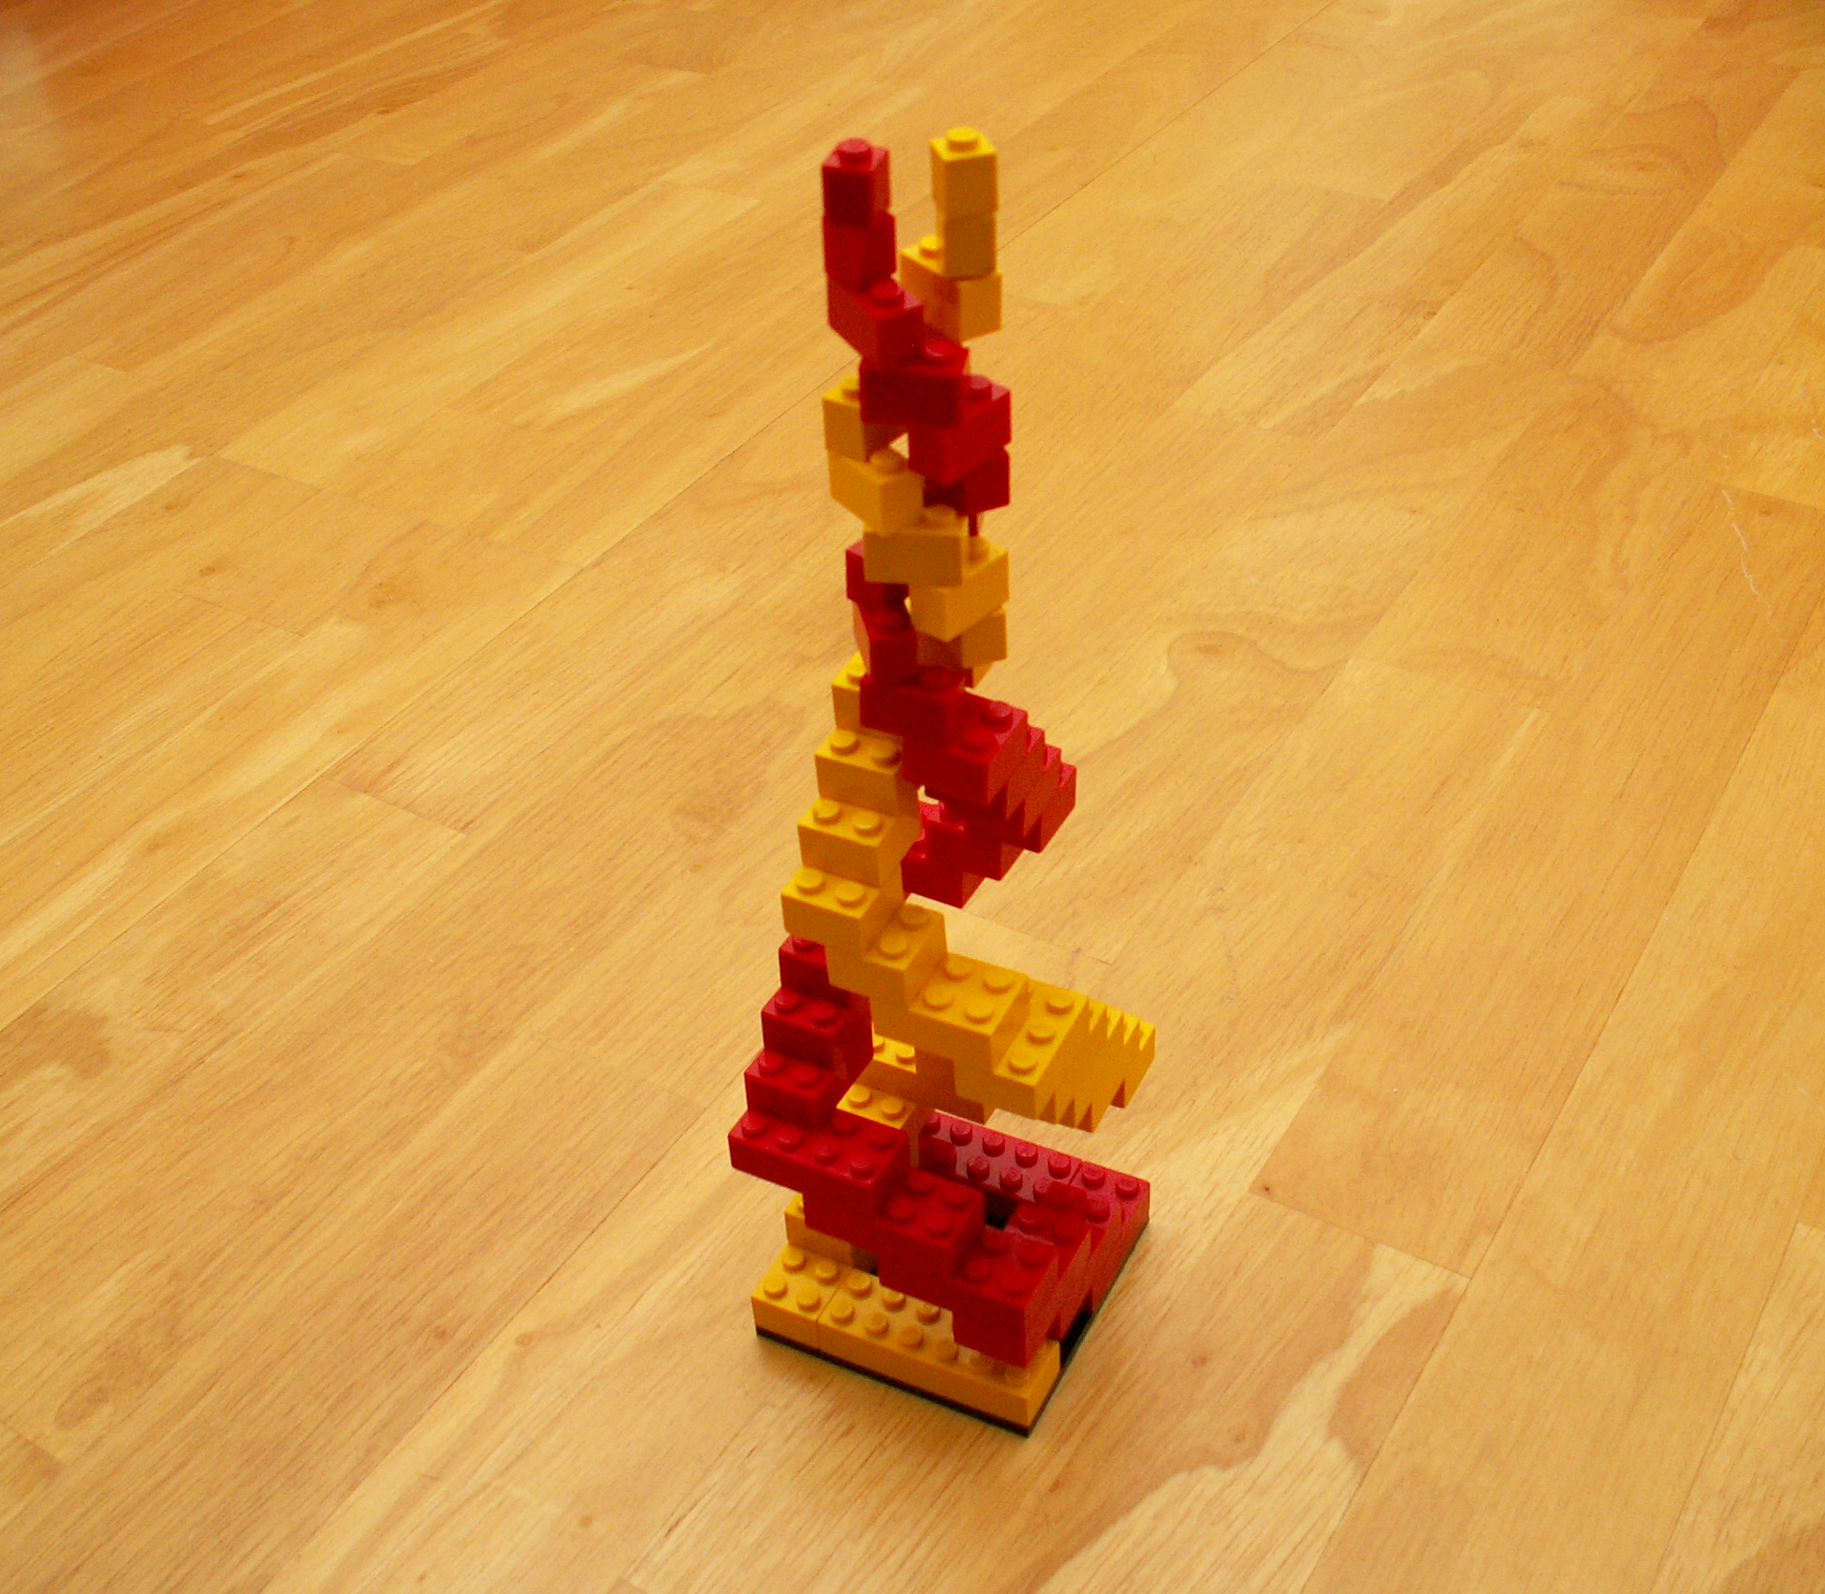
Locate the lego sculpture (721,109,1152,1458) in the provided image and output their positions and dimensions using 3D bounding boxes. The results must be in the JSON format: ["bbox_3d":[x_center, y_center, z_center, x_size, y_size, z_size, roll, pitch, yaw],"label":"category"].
[{"bbox_3d":[0.004,0.005,0.390,0.064,0.255,0.064,16,43,23],"label":"lego sculpture"}]

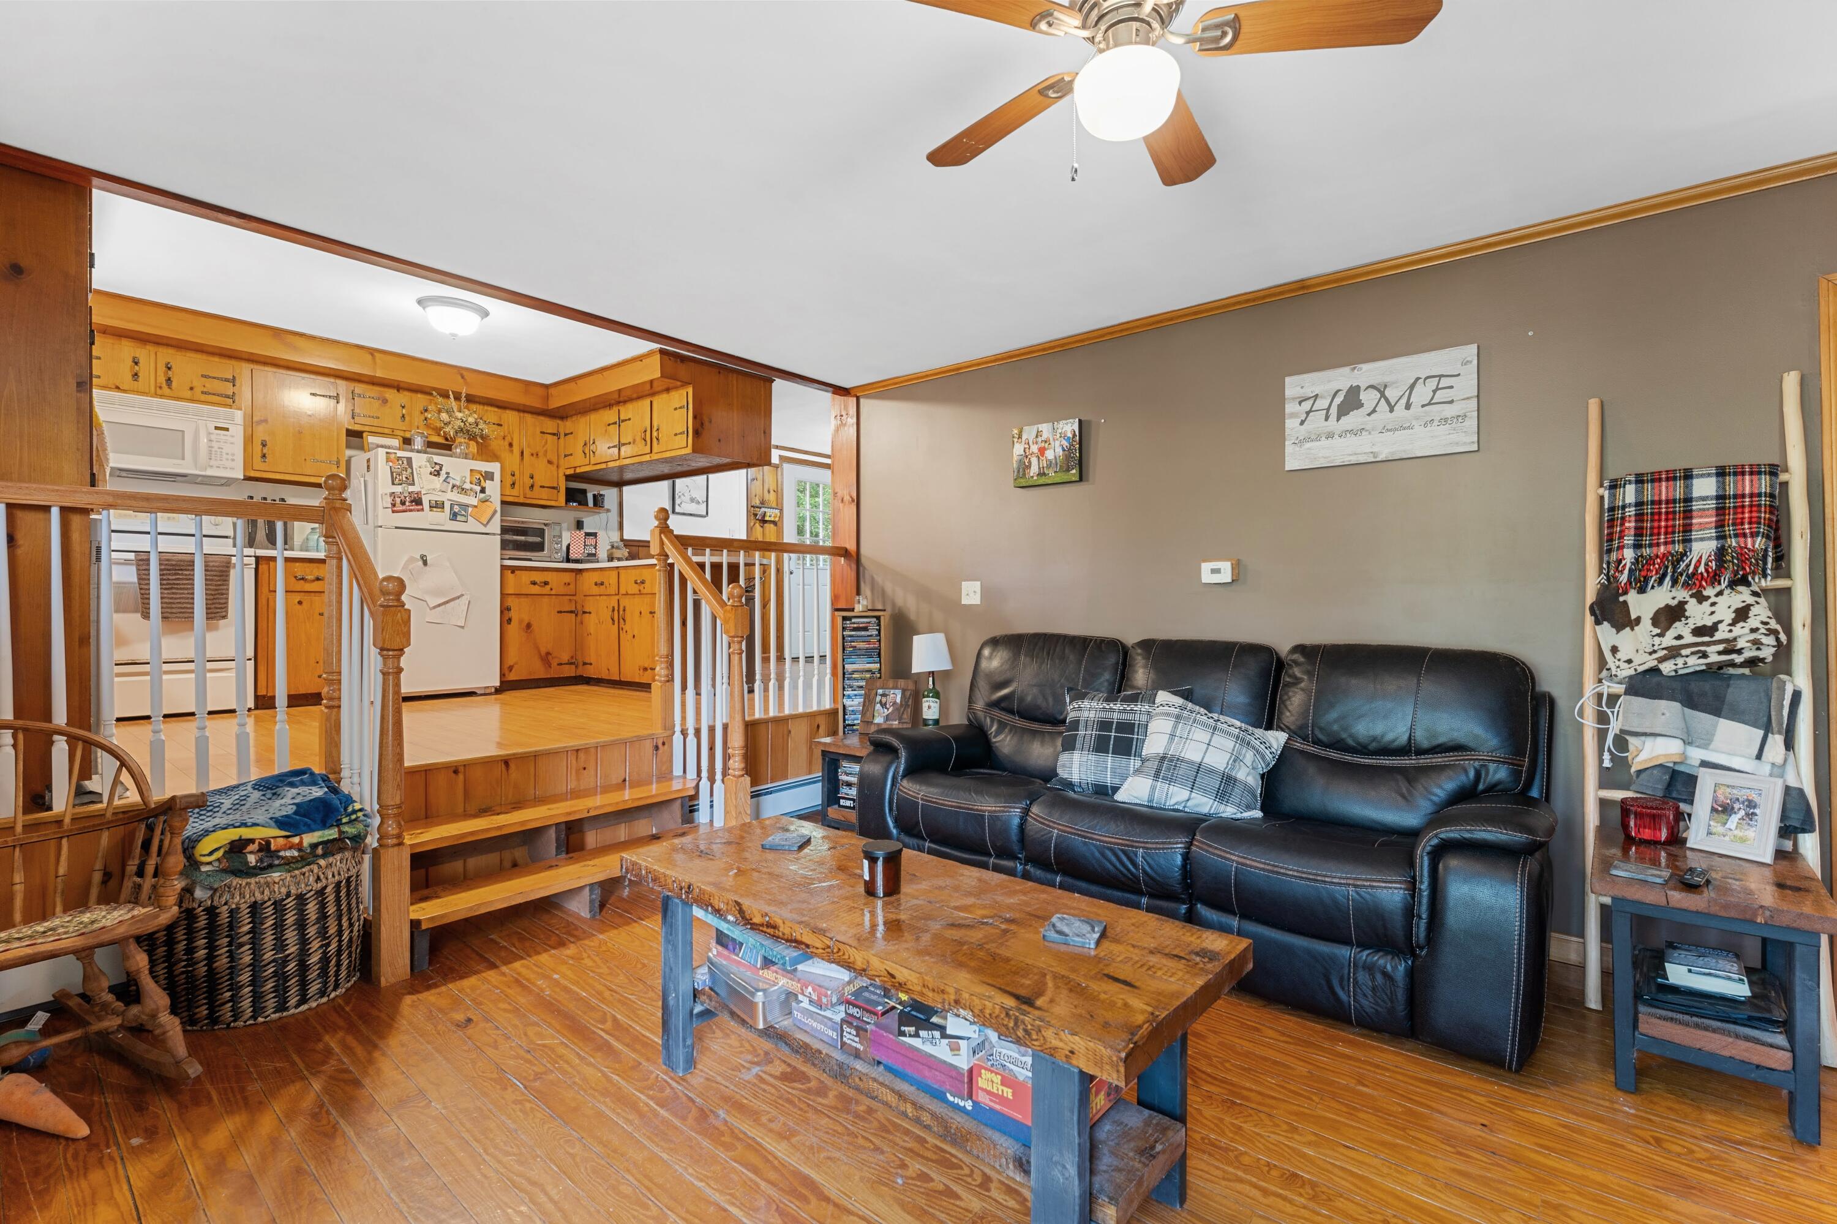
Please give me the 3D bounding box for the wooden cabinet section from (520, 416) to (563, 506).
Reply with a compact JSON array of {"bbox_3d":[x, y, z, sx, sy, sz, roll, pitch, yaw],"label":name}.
[{"bbox_3d":[-3.022,-1.170,6.021,0.300,0.678,0.331,1,1,39],"label":"wooden cabinet section"}]

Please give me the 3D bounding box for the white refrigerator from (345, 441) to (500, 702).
[{"bbox_3d":[-3.391,-0.233,5.275,0.690,1.590,0.700,0,0,40],"label":"white refrigerator"}]

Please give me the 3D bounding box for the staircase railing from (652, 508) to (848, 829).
[{"bbox_3d":[-0.642,0.315,3.877,0.650,1.610,1.220,0,0,40],"label":"staircase railing"}]

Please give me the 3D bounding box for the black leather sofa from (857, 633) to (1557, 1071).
[{"bbox_3d":[0.858,0.612,2.887,2.340,1.025,0.860,0,0,40],"label":"black leather sofa"}]

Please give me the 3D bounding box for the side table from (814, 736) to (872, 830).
[{"bbox_3d":[-0.229,0.881,4.040,0.410,0.475,0.540,0,0,40],"label":"side table"}]

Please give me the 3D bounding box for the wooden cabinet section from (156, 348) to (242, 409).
[{"bbox_3d":[-4.264,-1.336,4.510,0.300,0.295,0.371,1,1,39],"label":"wooden cabinet section"}]

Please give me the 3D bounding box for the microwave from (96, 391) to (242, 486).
[{"bbox_3d":[-4.351,-0.980,4.332,0.370,0.415,0.755,0,0,40],"label":"microwave"}]

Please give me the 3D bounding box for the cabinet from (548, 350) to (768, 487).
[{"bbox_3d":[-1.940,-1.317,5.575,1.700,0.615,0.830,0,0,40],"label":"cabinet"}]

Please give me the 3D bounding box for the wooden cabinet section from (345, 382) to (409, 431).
[{"bbox_3d":[-3.705,-1.356,5.189,0.300,0.294,0.361,1,1,39],"label":"wooden cabinet section"}]

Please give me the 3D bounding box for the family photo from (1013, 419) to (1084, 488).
[{"bbox_3d":[0.616,-0.753,3.680,0.362,0.287,0.033,0,0,40],"label":"family photo"}]

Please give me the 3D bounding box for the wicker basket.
[{"bbox_3d":[-1.981,0.930,2.289,0.500,0.395,0.500,0,0,40],"label":"wicker basket"}]

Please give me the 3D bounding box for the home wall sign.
[{"bbox_3d":[1.665,-0.726,2.790,0.610,0.365,0.022,0,0,40],"label":"home wall sign"}]

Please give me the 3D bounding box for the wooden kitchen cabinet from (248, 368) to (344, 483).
[{"bbox_3d":[-3.957,-1.136,4.831,0.320,0.698,0.493,0,0,40],"label":"wooden kitchen cabinet"}]

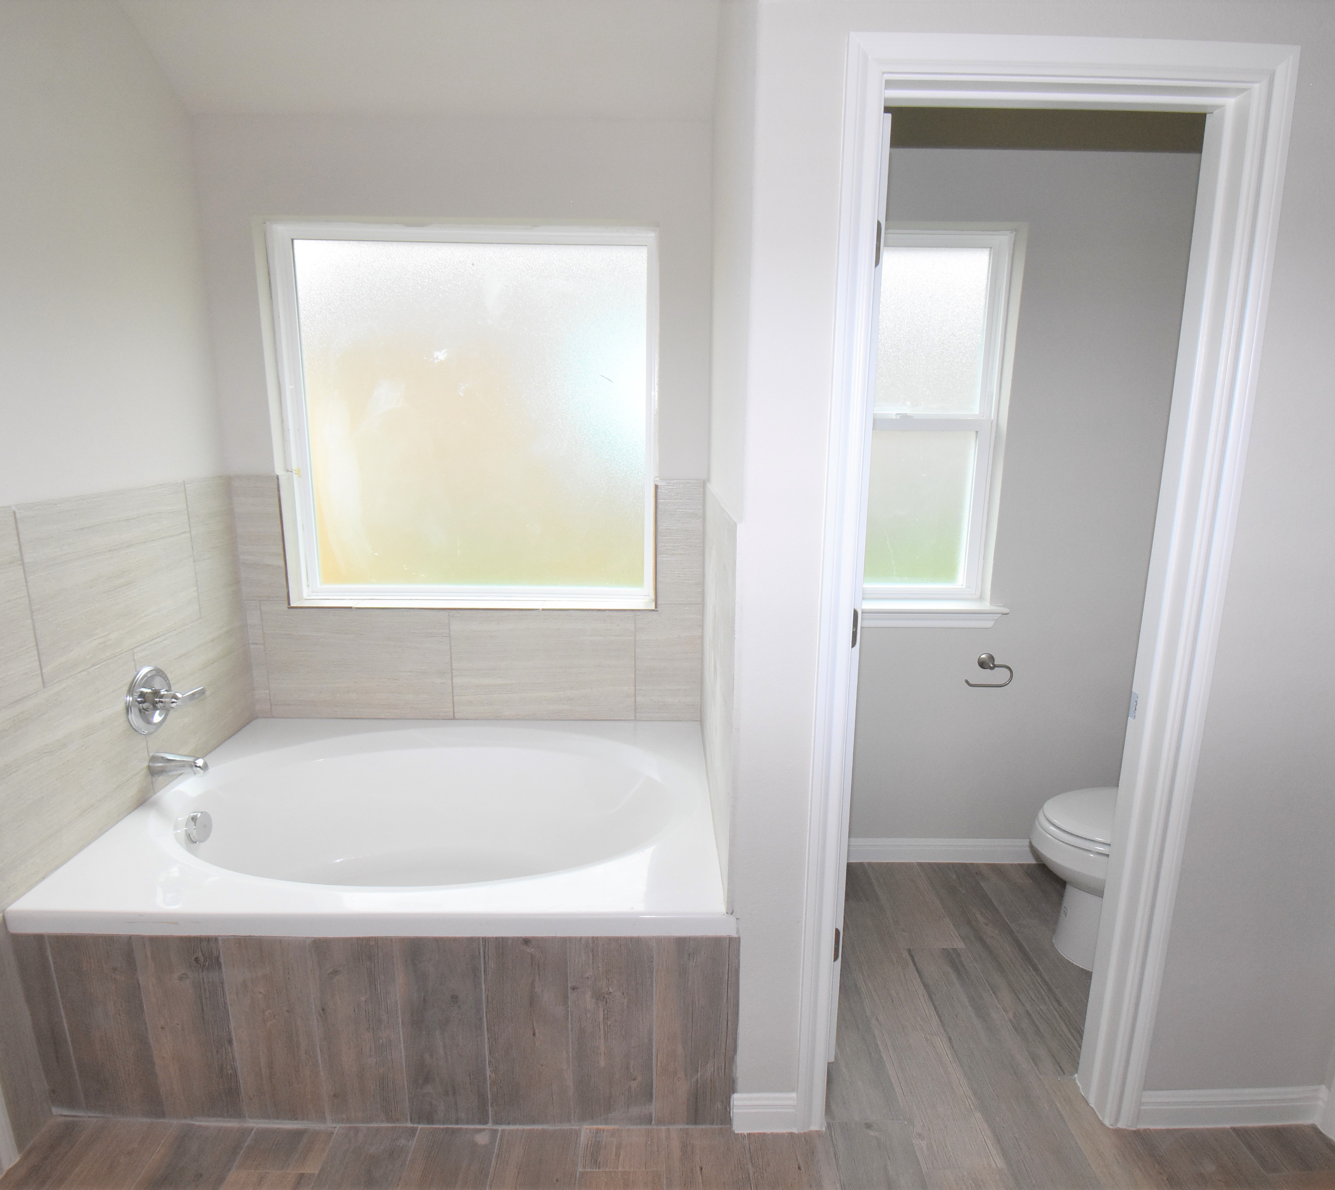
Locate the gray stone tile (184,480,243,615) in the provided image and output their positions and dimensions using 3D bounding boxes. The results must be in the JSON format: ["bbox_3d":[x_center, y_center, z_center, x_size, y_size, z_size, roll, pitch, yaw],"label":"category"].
[{"bbox_3d":[-1.385,-0.153,2.267,0.010,0.400,0.235,0,13,0],"label":"gray stone tile"}]

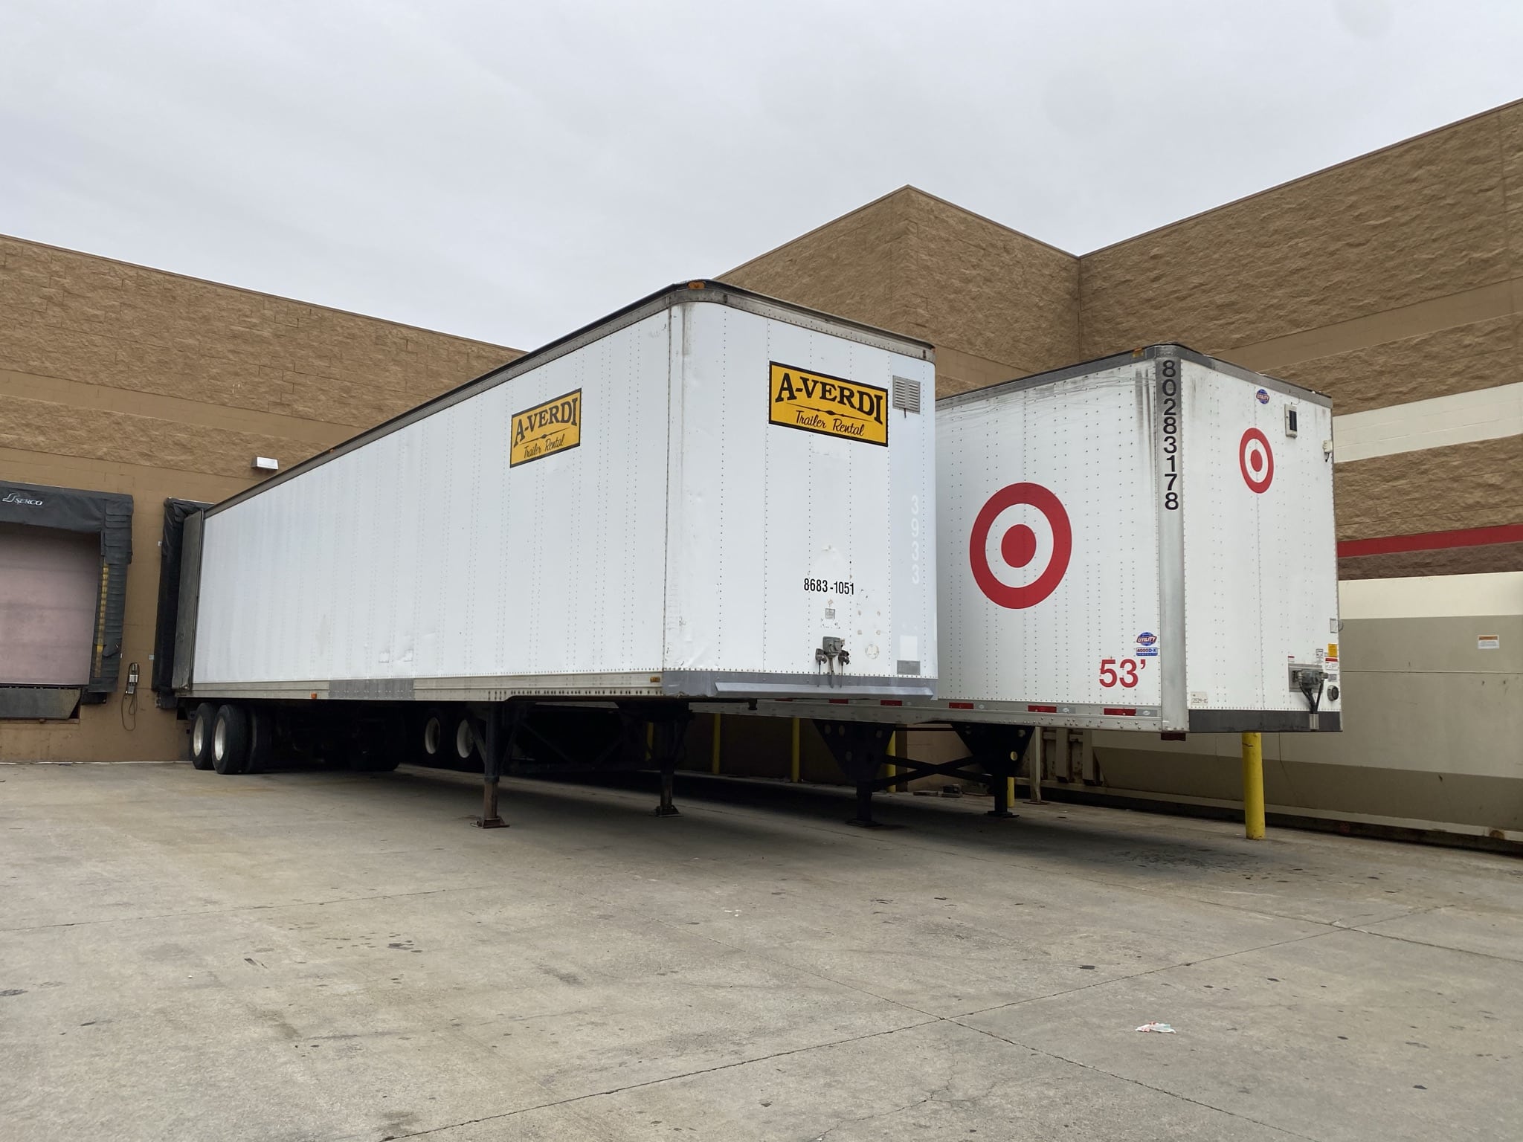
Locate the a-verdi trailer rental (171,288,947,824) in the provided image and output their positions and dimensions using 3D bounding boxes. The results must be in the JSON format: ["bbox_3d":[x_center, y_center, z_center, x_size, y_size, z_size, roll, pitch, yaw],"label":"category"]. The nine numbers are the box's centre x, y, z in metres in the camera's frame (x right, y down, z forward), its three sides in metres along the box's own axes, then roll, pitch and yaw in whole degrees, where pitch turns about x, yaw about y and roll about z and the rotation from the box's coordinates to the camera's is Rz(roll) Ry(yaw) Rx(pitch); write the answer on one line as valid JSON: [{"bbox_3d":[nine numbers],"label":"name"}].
[{"bbox_3d":[-4.057,0.650,14.119,2.590,4.086,14.500,6,-8,-39],"label":"a-verdi trailer rental"}]

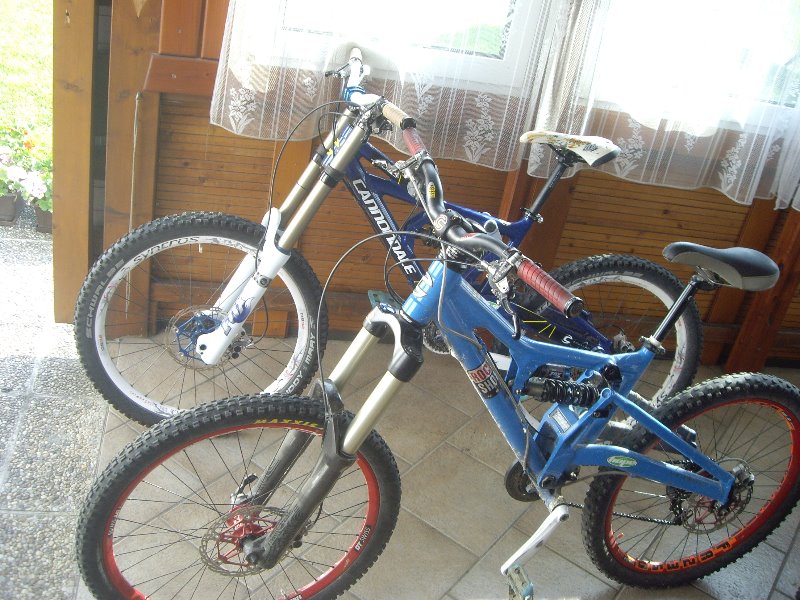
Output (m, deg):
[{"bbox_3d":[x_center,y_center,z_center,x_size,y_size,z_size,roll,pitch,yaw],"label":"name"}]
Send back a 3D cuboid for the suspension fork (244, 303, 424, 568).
[{"bbox_3d":[-0.149,0.268,1.771,0.130,0.610,0.190,23,20,-34],"label":"suspension fork"}]

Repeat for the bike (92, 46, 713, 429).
[{"bbox_3d":[0.070,-0.062,2.493,1.870,1.110,0.750,5,24,-13],"label":"bike"}]

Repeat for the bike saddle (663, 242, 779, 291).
[{"bbox_3d":[0.673,-0.080,1.853,0.285,0.085,0.145,0,30,-20],"label":"bike saddle"}]

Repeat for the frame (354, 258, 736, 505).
[{"bbox_3d":[0.400,0.201,1.928,0.940,0.650,0.180,0,30,-20],"label":"frame"}]

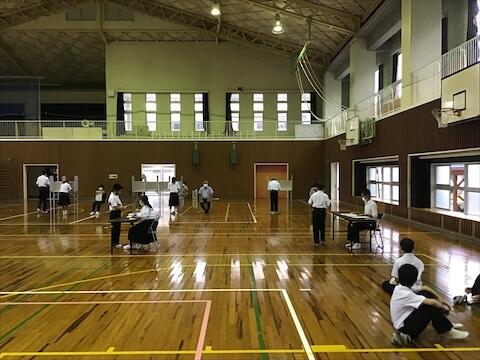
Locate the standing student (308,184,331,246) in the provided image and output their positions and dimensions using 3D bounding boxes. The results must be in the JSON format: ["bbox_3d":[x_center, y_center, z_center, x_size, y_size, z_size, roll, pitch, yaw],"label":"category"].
[{"bbox_3d":[1.849,0.803,10.000,0.510,1.420,0.360,0,1,7],"label":"standing student"}]

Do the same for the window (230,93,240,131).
[{"bbox_3d":[-0.313,-4.396,28.000,0.650,2.480,0.120,0,1,-1],"label":"window"}]

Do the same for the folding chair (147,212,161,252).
[{"bbox_3d":[-1.982,1.129,9.500,0.500,0.790,0.460,0,1,13],"label":"folding chair"}]

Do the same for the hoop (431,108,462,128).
[{"bbox_3d":[4.767,-1.416,9.900,0.640,0.460,0.470,0,1,-1],"label":"hoop"}]

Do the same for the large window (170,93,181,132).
[{"bbox_3d":[-4.168,-4.396,28.000,0.650,2.480,0.120,0,1,-1],"label":"large window"}]

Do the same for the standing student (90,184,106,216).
[{"bbox_3d":[-5.581,0.755,16.945,0.470,1.180,0.550,0,1,23],"label":"standing student"}]

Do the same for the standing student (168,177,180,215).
[{"bbox_3d":[-2.697,0.630,17.700,0.480,1.530,0.360,0,1,3],"label":"standing student"}]

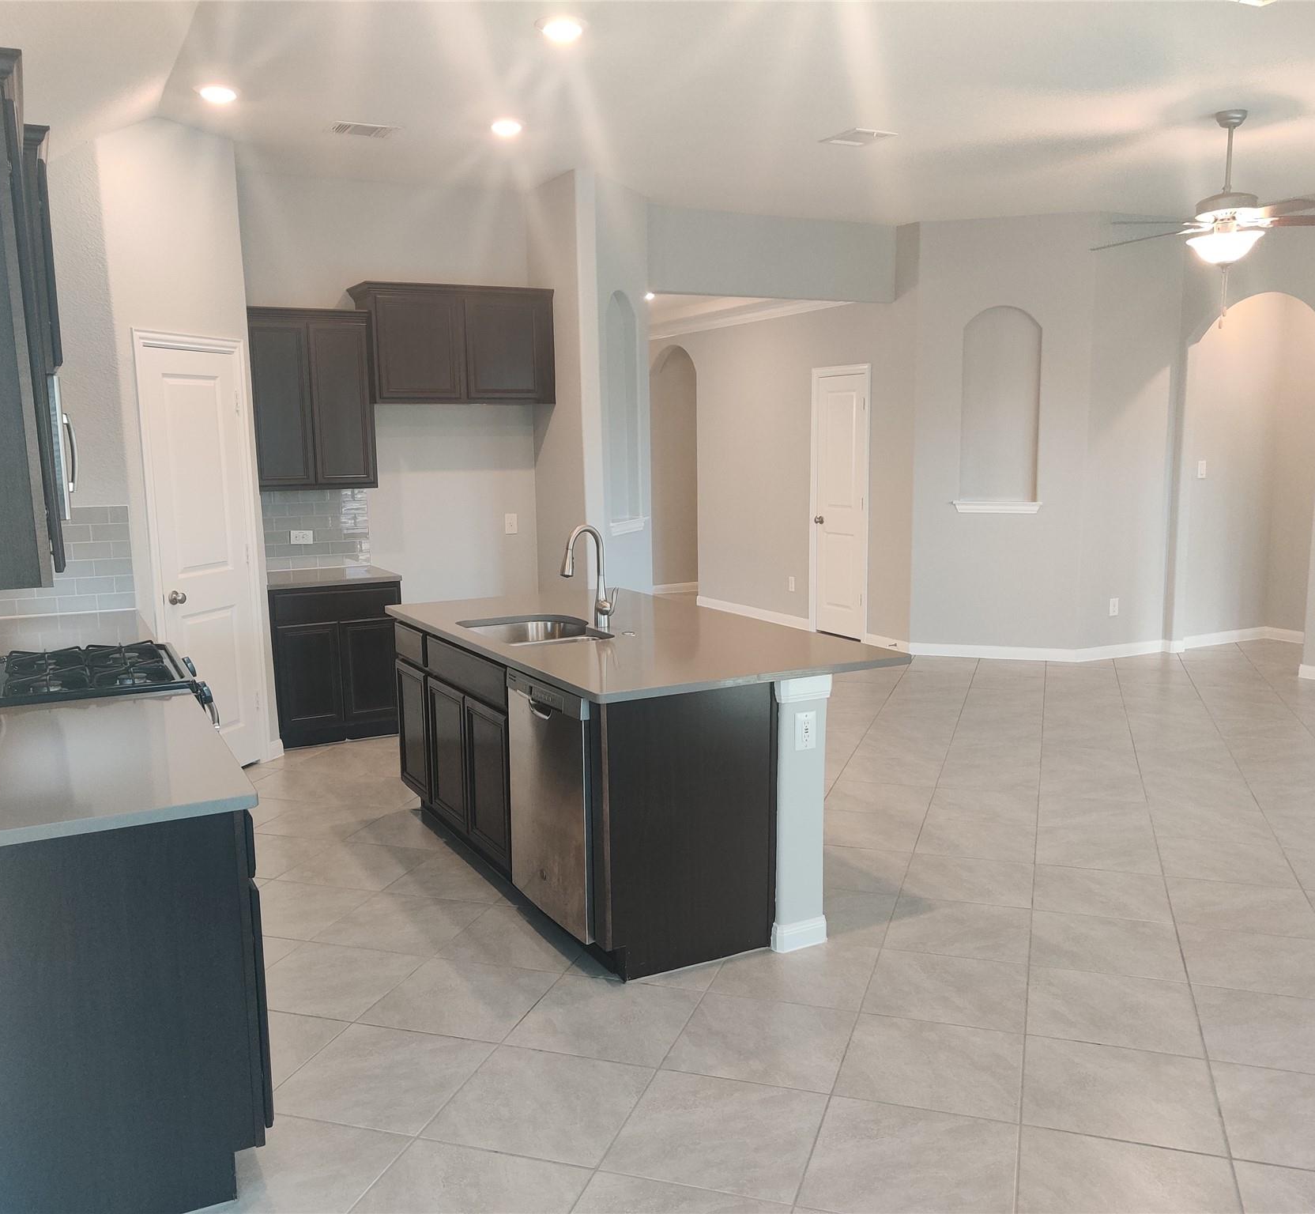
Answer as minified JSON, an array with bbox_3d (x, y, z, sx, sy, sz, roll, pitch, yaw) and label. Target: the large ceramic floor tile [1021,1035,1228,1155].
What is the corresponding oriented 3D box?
[{"bbox_3d":[1.188,1.251,3.250,0.462,0.010,0.462,2,9,17],"label":"large ceramic floor tile"}]

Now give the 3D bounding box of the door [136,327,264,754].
[{"bbox_3d":[-2.156,-0.194,6.027,0.050,2.080,0.740,2,9,19],"label":"door"}]

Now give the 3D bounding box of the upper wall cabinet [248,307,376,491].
[{"bbox_3d":[-1.876,-1.110,6.804,0.620,0.930,0.340,-5,10,-27],"label":"upper wall cabinet"}]

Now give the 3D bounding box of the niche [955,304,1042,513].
[{"bbox_3d":[2.373,-1.363,8.772,0.570,1.415,0.140,2,9,17],"label":"niche"}]

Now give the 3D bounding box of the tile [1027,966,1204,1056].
[{"bbox_3d":[1.328,1.180,3.695,0.462,0.010,0.462,2,9,17],"label":"tile"}]

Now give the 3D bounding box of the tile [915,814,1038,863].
[{"bbox_3d":[1.285,0.950,5.091,0.457,0.010,0.457,2,9,17],"label":"tile"}]

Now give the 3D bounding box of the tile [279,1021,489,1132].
[{"bbox_3d":[-0.725,1.238,3.329,0.457,0.010,0.457,2,9,17],"label":"tile"}]

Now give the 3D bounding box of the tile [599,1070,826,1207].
[{"bbox_3d":[0.151,1.267,3.042,0.457,0.010,0.457,2,9,17],"label":"tile"}]

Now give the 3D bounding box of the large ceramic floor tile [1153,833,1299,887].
[{"bbox_3d":[2.165,0.979,4.816,0.457,0.010,0.457,2,9,17],"label":"large ceramic floor tile"}]

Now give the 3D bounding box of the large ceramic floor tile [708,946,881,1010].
[{"bbox_3d":[0.431,1.135,3.924,0.457,0.010,0.457,2,9,17],"label":"large ceramic floor tile"}]

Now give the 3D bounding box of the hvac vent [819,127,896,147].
[{"bbox_3d":[0.980,-2.270,6.143,0.270,0.020,0.330,-5,10,-28],"label":"hvac vent"}]

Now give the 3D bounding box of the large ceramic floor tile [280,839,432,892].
[{"bbox_3d":[-1.189,1.013,4.981,0.465,0.010,0.465,2,9,17],"label":"large ceramic floor tile"}]

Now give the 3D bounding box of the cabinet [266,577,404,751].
[{"bbox_3d":[-1.818,0.272,6.931,0.695,0.875,0.610,-5,10,-28],"label":"cabinet"}]

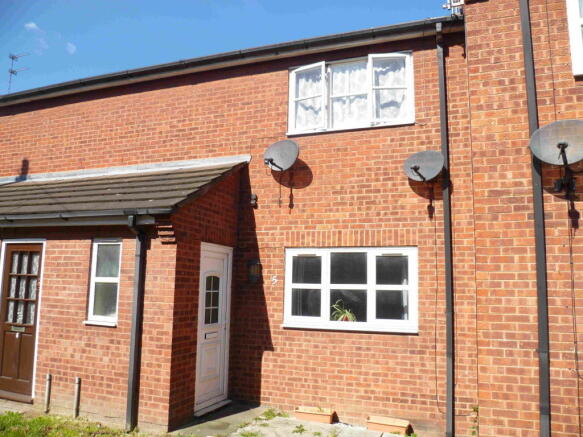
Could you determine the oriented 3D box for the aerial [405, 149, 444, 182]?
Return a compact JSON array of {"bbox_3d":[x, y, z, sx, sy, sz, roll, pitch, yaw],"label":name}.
[{"bbox_3d":[1.609,-0.654,5.813,0.510,0.420,0.330,-5,-9,39],"label":"aerial"}]

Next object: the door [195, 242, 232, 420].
[{"bbox_3d":[-1.052,1.416,6.272,0.100,2.120,0.920,-2,-8,20],"label":"door"}]

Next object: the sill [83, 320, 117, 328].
[{"bbox_3d":[-2.321,1.283,5.728,0.500,0.045,0.130,-2,-8,20],"label":"sill"}]

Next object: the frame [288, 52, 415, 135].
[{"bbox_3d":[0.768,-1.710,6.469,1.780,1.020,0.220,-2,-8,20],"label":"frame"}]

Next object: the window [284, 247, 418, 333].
[{"bbox_3d":[0.754,0.926,6.232,1.800,1.070,0.110,-2,-8,20],"label":"window"}]

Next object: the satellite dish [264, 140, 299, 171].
[{"bbox_3d":[-0.153,-0.869,6.499,0.540,0.450,0.340,-5,-9,39],"label":"satellite dish"}]

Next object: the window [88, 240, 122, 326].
[{"bbox_3d":[-2.300,0.768,5.842,0.500,1.030,0.090,-2,-8,20],"label":"window"}]

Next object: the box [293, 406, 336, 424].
[{"bbox_3d":[0.309,2.479,5.927,0.480,0.125,0.170,-2,-8,20],"label":"box"}]

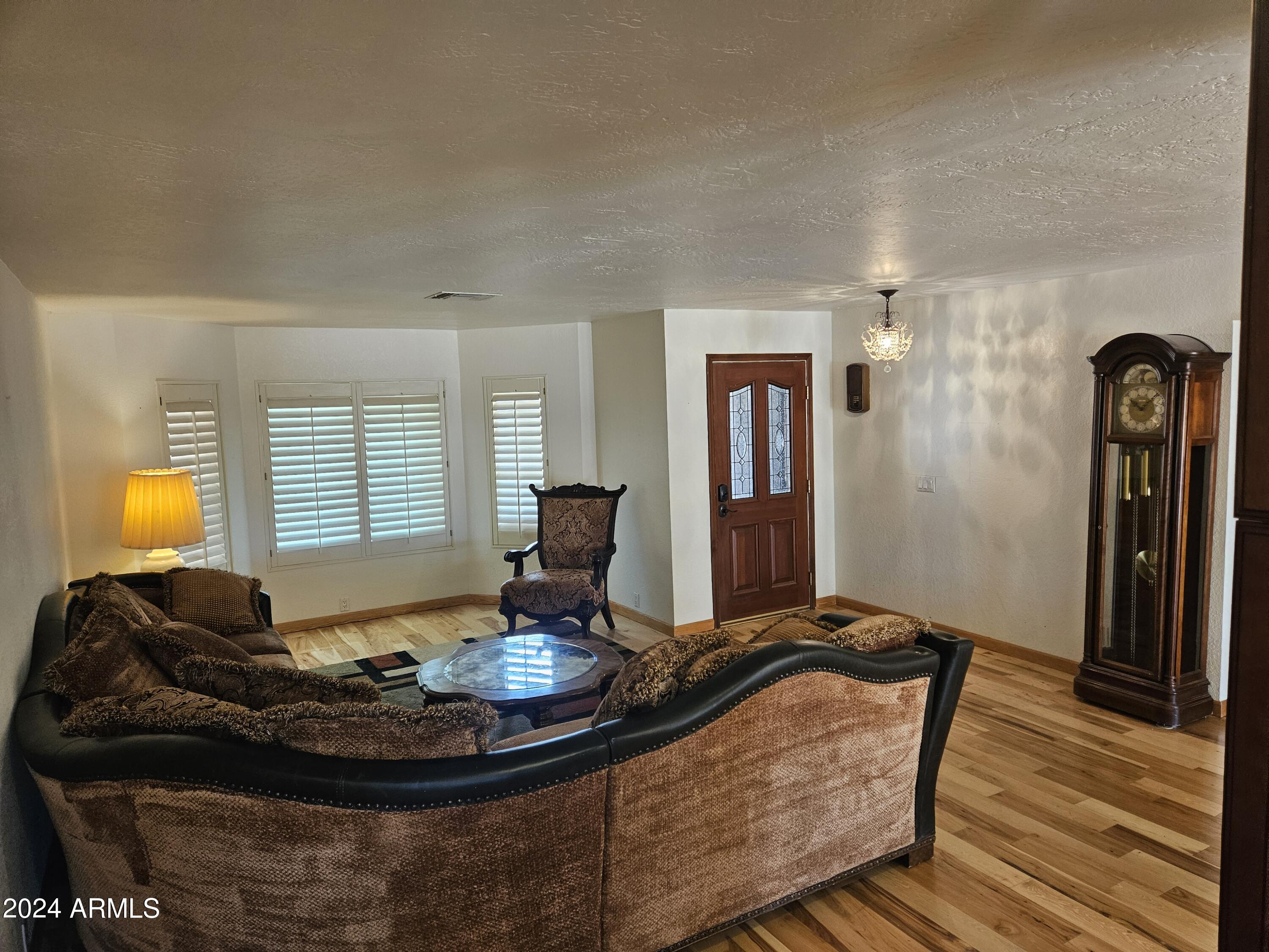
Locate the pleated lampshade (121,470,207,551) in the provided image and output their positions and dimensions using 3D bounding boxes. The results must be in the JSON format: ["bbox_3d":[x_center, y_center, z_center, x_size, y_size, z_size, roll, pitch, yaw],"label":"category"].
[{"bbox_3d":[-2.892,0.203,5.168,0.455,0.420,0.455,-5,6,-29],"label":"pleated lampshade"}]

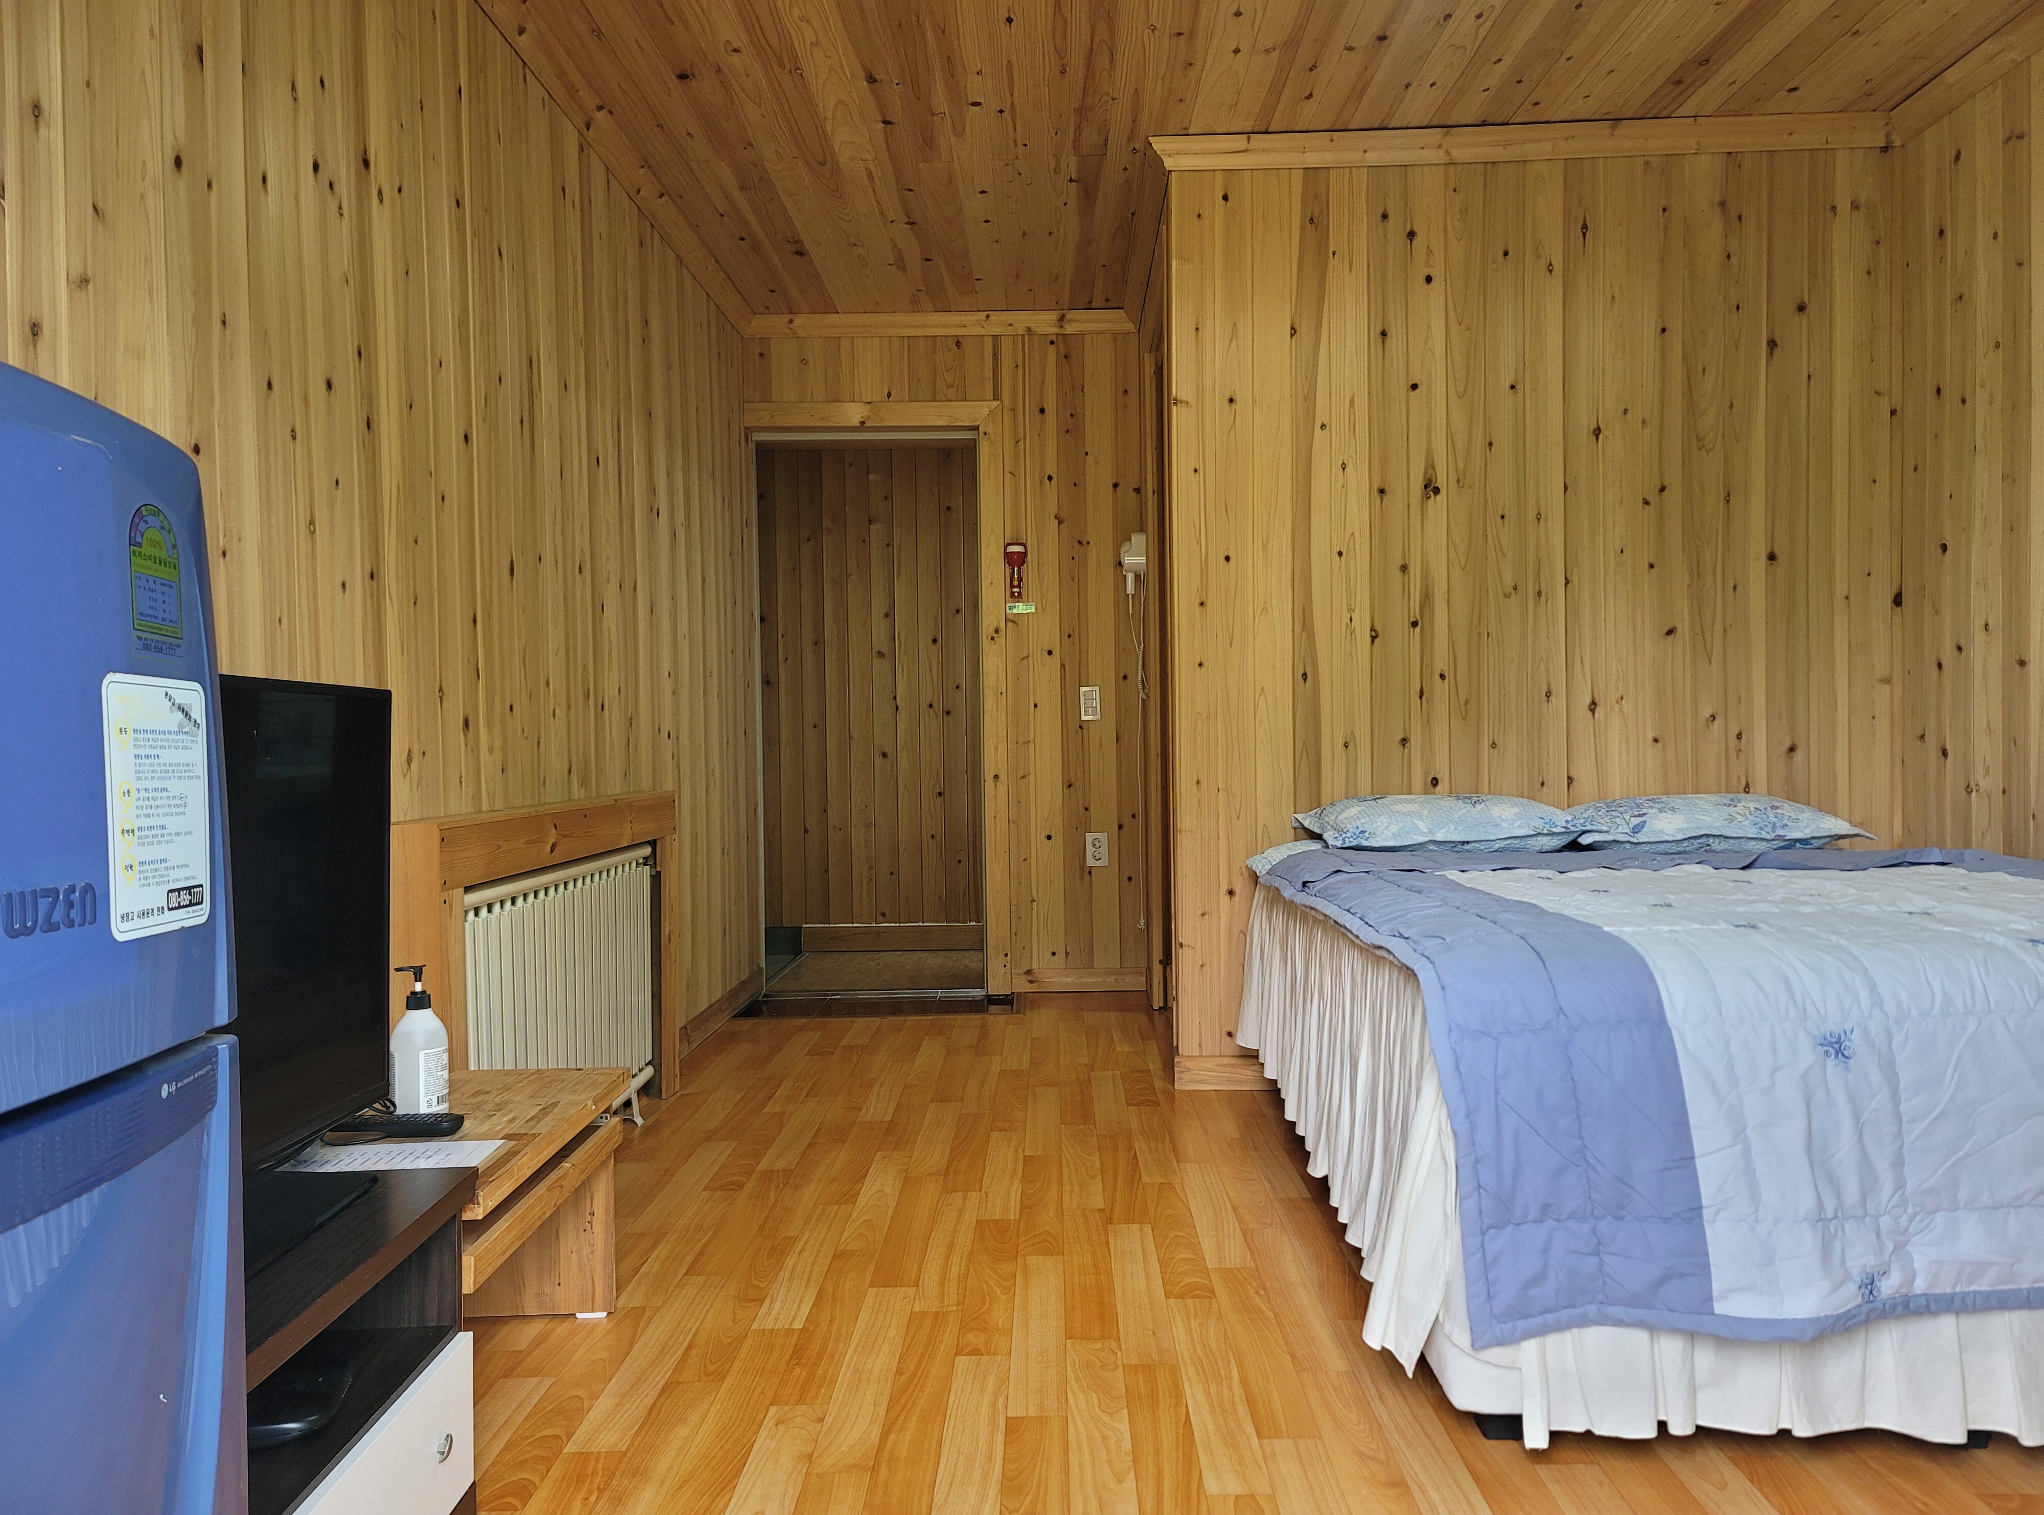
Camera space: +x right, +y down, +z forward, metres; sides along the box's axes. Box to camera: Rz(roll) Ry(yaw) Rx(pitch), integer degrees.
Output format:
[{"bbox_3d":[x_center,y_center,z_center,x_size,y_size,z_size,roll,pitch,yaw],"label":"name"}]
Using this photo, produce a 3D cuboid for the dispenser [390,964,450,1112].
[{"bbox_3d":[-0.887,0.417,2.175,0.088,0.218,0.087,-1,1,-4],"label":"dispenser"}]

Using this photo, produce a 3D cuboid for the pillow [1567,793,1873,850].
[{"bbox_3d":[1.620,0.151,3.560,0.680,0.125,0.440,-1,1,2],"label":"pillow"}]

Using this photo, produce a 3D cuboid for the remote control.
[{"bbox_3d":[-0.886,0.518,2.080,0.200,0.022,0.048,-1,1,3],"label":"remote control"}]

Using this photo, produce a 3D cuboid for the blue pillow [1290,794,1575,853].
[{"bbox_3d":[1.005,0.148,3.570,0.650,0.125,0.440,-1,1,2],"label":"blue pillow"}]

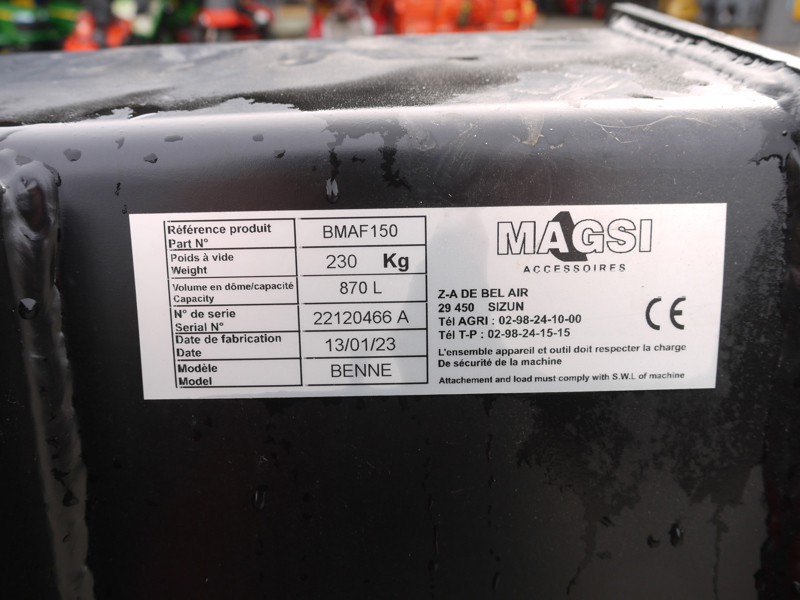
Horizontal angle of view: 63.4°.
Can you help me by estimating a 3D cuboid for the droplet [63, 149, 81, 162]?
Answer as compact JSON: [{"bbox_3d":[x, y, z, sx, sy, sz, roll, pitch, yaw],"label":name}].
[{"bbox_3d":[-0.059,-0.026,0.117,0.003,0.002,0.001,-1,-11,0],"label":"droplet"}]

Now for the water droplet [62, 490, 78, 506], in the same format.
[{"bbox_3d":[-0.063,0.038,0.123,0.003,0.003,0.001,-1,9,0],"label":"water droplet"}]

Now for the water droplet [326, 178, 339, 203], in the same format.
[{"bbox_3d":[-0.012,-0.020,0.118,0.002,0.004,0.001,-1,9,0],"label":"water droplet"}]

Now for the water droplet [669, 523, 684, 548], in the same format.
[{"bbox_3d":[0.055,0.047,0.129,0.003,0.004,0.001,-1,9,0],"label":"water droplet"}]

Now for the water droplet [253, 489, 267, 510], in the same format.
[{"bbox_3d":[-0.028,0.039,0.127,0.002,0.004,0.001,-1,9,0],"label":"water droplet"}]

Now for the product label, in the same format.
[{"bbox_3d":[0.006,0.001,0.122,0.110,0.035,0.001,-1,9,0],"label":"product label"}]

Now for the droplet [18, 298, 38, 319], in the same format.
[{"bbox_3d":[-0.067,0.001,0.116,0.003,0.003,0.002,-1,9,0],"label":"droplet"}]

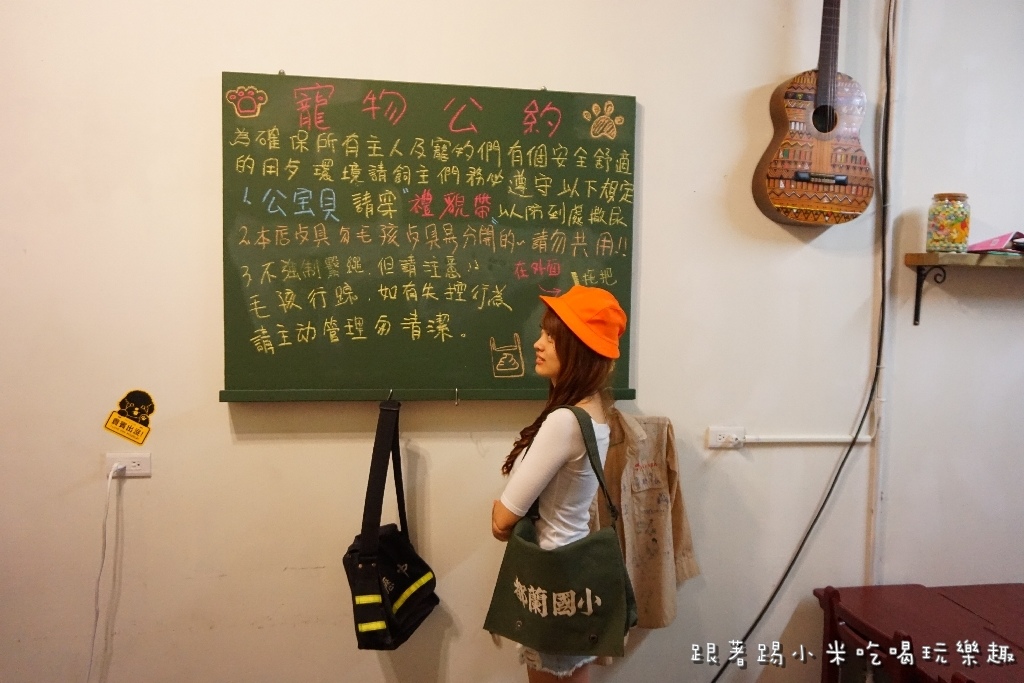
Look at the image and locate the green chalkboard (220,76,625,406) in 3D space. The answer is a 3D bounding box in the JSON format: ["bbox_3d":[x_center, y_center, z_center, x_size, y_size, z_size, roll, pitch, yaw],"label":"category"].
[{"bbox_3d":[-0.220,-0.291,2.100,1.210,0.926,0.080,0,3,-9],"label":"green chalkboard"}]

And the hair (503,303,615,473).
[{"bbox_3d":[0.114,0.120,1.820,0.280,0.430,0.220,1,3,9],"label":"hair"}]

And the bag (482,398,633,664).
[{"bbox_3d":[0.115,0.437,1.690,0.330,0.560,0.170,2,3,15],"label":"bag"}]

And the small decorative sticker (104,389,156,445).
[{"bbox_3d":[-1.097,0.216,2.048,0.140,0.164,0.005,0,3,-9],"label":"small decorative sticker"}]

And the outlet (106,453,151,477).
[{"bbox_3d":[-1.100,0.353,2.048,0.118,0.069,0.020,0,3,-9],"label":"outlet"}]

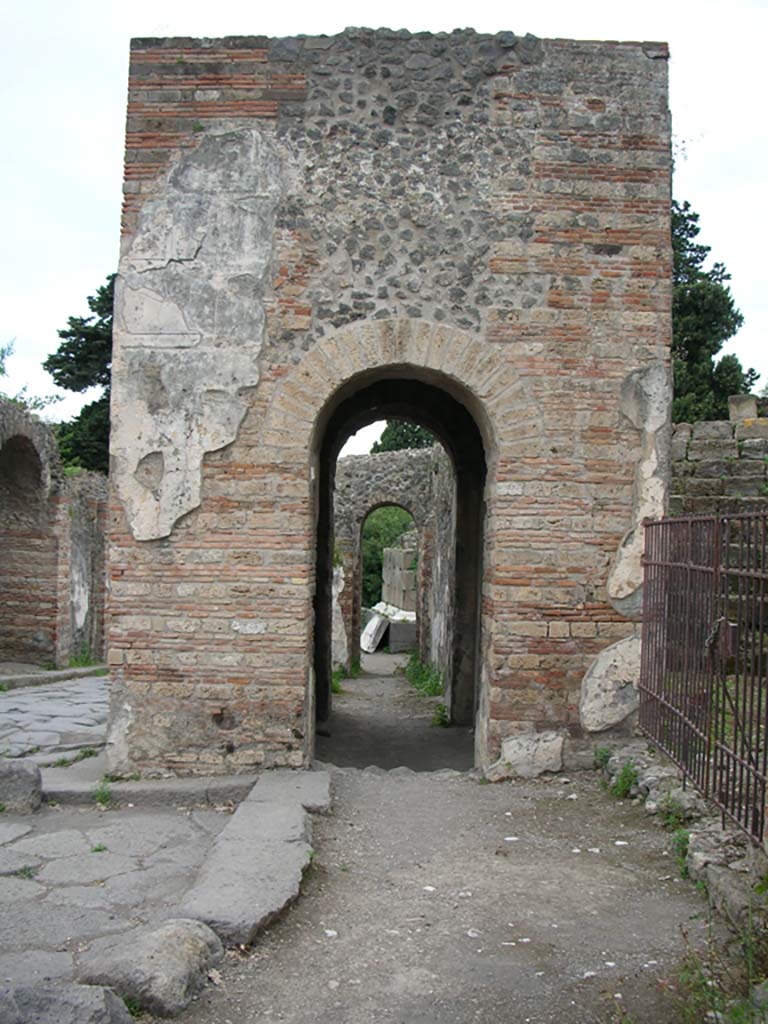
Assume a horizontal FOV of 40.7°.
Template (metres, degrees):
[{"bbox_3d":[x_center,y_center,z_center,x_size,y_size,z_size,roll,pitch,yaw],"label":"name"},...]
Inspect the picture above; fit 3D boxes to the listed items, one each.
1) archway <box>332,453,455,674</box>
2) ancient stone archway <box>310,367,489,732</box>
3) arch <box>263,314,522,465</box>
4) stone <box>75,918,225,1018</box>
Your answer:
[{"bbox_3d":[0.180,0.870,17.800,2.050,3.900,1.100,1,-2,0],"label":"archway"},{"bbox_3d":[0.120,0.400,8.300,1.380,3.000,1.200,1,-2,0],"label":"ancient stone archway"},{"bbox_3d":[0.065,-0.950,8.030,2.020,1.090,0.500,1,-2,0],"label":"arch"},{"bbox_3d":[-0.865,1.700,3.860,0.540,0.190,0.440,1,-2,0],"label":"stone"}]

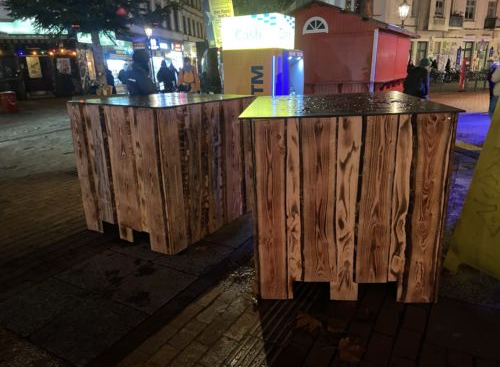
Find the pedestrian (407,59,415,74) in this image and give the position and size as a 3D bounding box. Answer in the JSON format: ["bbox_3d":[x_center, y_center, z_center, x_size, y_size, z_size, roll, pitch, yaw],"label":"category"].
[{"bbox_3d":[5.545,-3.462,13.118,0.480,1.620,0.340,5,19,22],"label":"pedestrian"}]

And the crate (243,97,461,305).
[{"bbox_3d":[0.600,-0.008,2.758,1.145,1.154,1.270,0,17,5],"label":"crate"}]

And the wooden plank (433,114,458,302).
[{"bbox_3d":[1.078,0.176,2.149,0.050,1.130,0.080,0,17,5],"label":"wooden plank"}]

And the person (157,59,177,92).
[{"bbox_3d":[-2.609,-2.994,11.821,0.540,1.670,0.380,-4,17,-6],"label":"person"}]

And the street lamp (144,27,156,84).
[{"bbox_3d":[-5.440,-6.787,20.875,0.500,3.649,0.500,-2,17,0],"label":"street lamp"}]

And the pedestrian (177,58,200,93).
[{"bbox_3d":[-1.602,-2.537,10.192,0.580,1.700,0.400,-4,17,-6],"label":"pedestrian"}]

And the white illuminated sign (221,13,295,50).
[{"bbox_3d":[0.180,-2.844,7.162,1.063,0.573,0.946,8,20,29],"label":"white illuminated sign"}]

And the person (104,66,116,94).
[{"bbox_3d":[-4.750,-3.214,13.092,0.500,1.620,0.350,-7,18,-17],"label":"person"}]

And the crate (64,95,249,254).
[{"bbox_3d":[-0.734,-0.219,3.571,1.071,1.154,1.258,9,20,31],"label":"crate"}]

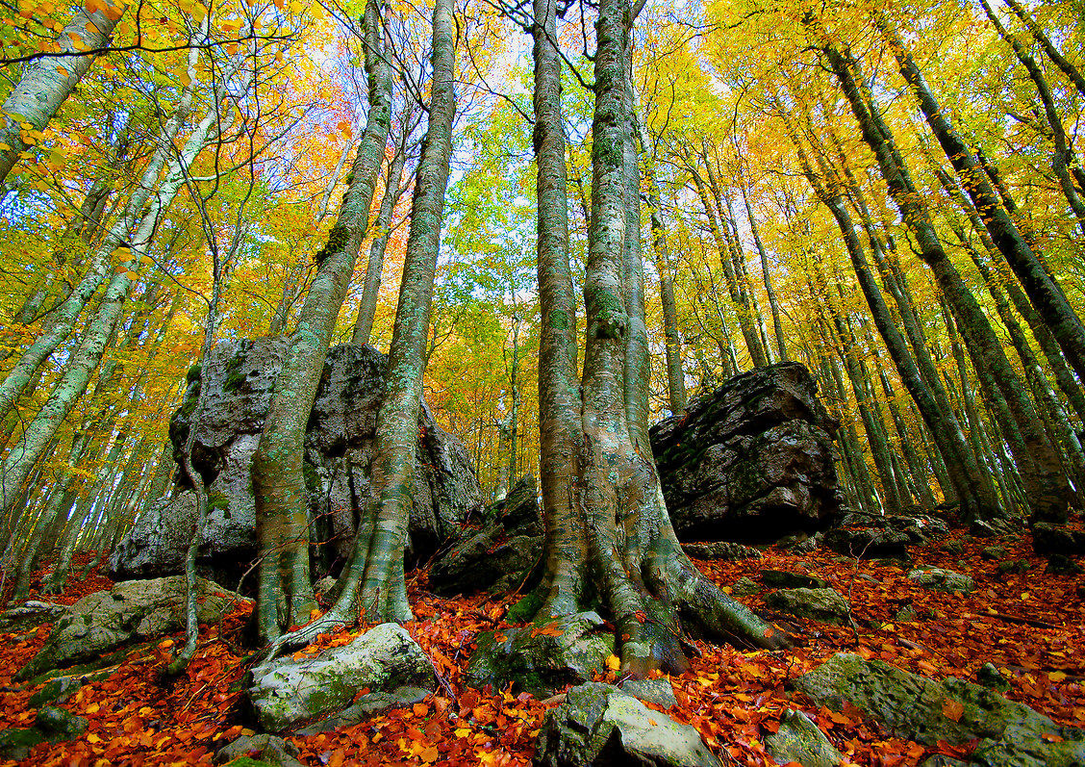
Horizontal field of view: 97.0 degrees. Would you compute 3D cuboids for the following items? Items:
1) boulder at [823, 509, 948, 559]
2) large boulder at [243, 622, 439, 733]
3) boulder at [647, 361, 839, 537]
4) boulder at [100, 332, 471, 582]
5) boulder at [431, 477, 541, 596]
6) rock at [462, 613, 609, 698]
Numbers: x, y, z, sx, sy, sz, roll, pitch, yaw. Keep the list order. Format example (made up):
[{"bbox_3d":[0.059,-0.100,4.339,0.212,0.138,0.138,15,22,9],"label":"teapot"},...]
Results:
[{"bbox_3d":[3.567,1.617,5.044,1.051,0.445,0.900,-14,-30,27],"label":"boulder"},{"bbox_3d":[-0.959,1.391,2.349,0.819,0.402,0.400,9,-28,-18],"label":"large boulder"},{"bbox_3d":[2.496,1.029,6.511,2.376,2.378,2.000,-7,-27,13],"label":"boulder"},{"bbox_3d":[-2.411,0.952,5.428,3.247,2.497,2.300,3,-27,-5],"label":"boulder"},{"bbox_3d":[-0.466,1.390,4.384,1.011,1.018,1.100,0,-27,0],"label":"boulder"},{"bbox_3d":[-0.022,1.422,2.578,0.772,0.367,0.500,0,-27,0],"label":"rock"}]

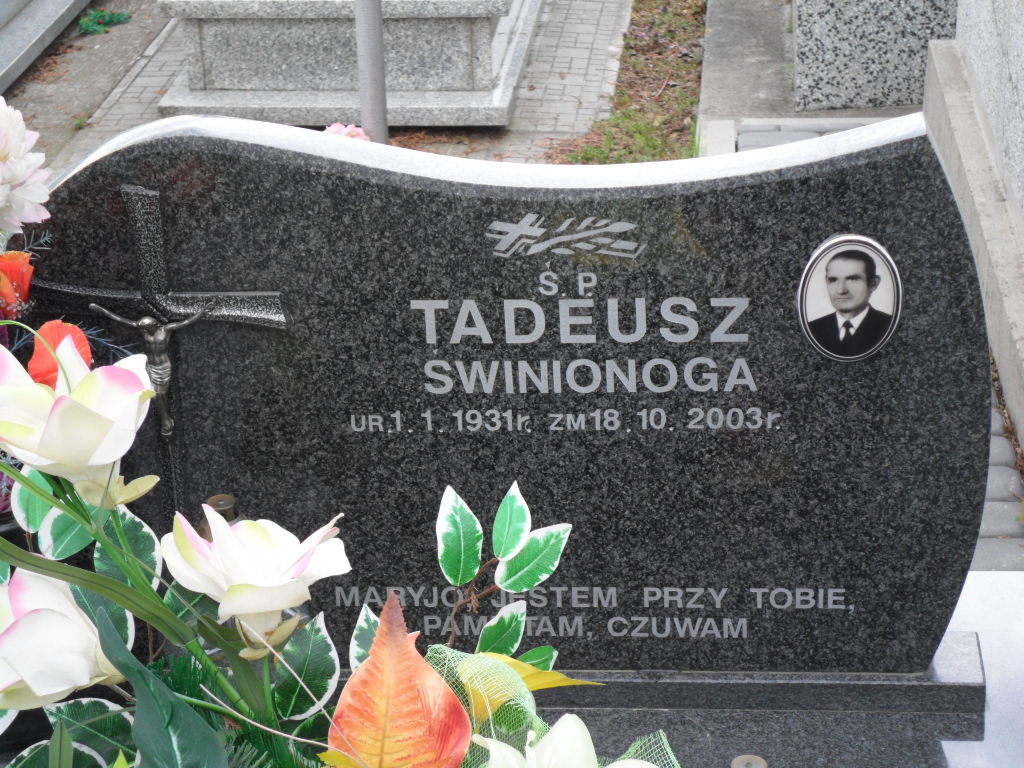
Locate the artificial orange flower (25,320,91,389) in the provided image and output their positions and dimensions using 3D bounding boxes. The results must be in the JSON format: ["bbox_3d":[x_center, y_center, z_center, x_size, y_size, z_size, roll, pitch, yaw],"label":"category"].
[{"bbox_3d":[-0.389,-0.024,2.190,0.062,0.065,0.050,0,22,5],"label":"artificial orange flower"}]

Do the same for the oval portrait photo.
[{"bbox_3d":[0.297,-0.074,2.232,0.090,0.120,0.009,0,22,5],"label":"oval portrait photo"}]

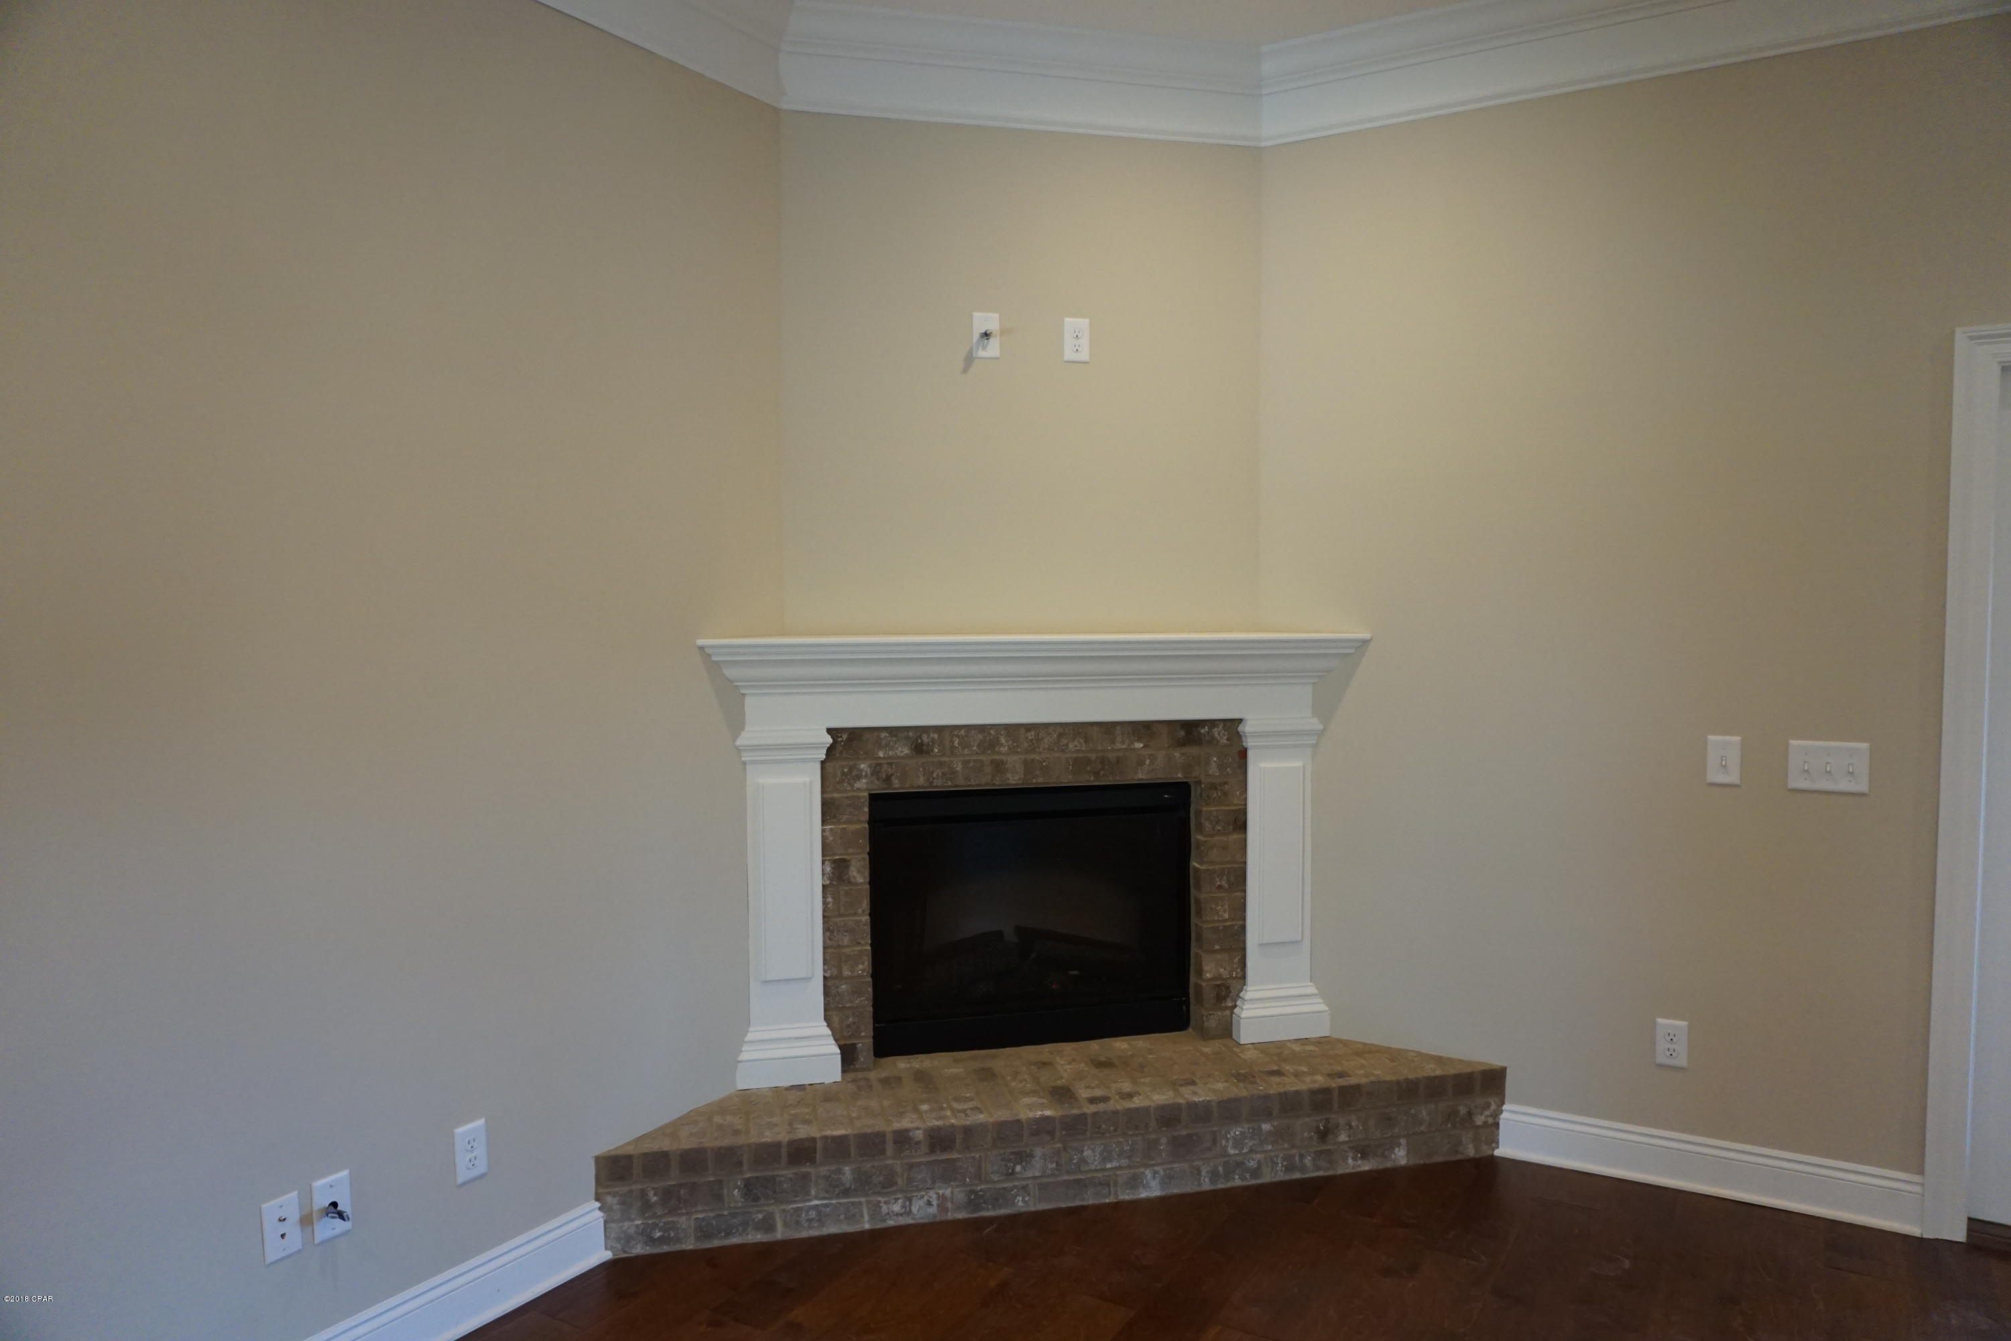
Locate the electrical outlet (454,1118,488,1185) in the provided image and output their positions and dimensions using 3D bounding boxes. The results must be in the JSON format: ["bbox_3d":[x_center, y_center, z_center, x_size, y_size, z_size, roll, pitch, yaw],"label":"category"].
[{"bbox_3d":[-1.094,0.987,2.747,0.008,0.114,0.070,2,4,31],"label":"electrical outlet"}]

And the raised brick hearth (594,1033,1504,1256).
[{"bbox_3d":[0.150,1.183,3.547,2.335,0.232,0.477,-1,4,-13],"label":"raised brick hearth"}]

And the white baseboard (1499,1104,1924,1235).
[{"bbox_3d":[1.730,1.233,3.345,0.930,0.142,0.024,2,4,31],"label":"white baseboard"}]

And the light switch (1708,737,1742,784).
[{"bbox_3d":[1.756,0.222,3.273,0.070,0.114,0.014,2,4,31],"label":"light switch"}]

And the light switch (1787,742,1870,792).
[{"bbox_3d":[1.942,0.229,3.162,0.162,0.114,0.014,2,4,31],"label":"light switch"}]

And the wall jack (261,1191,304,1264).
[{"bbox_3d":[-1.298,1.000,2.405,0.008,0.114,0.070,2,4,31],"label":"wall jack"}]

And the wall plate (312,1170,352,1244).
[{"bbox_3d":[-1.247,0.996,2.486,0.012,0.114,0.070,2,4,31],"label":"wall plate"}]

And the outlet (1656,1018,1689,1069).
[{"bbox_3d":[1.676,0.938,3.368,0.070,0.114,0.008,2,4,31],"label":"outlet"}]

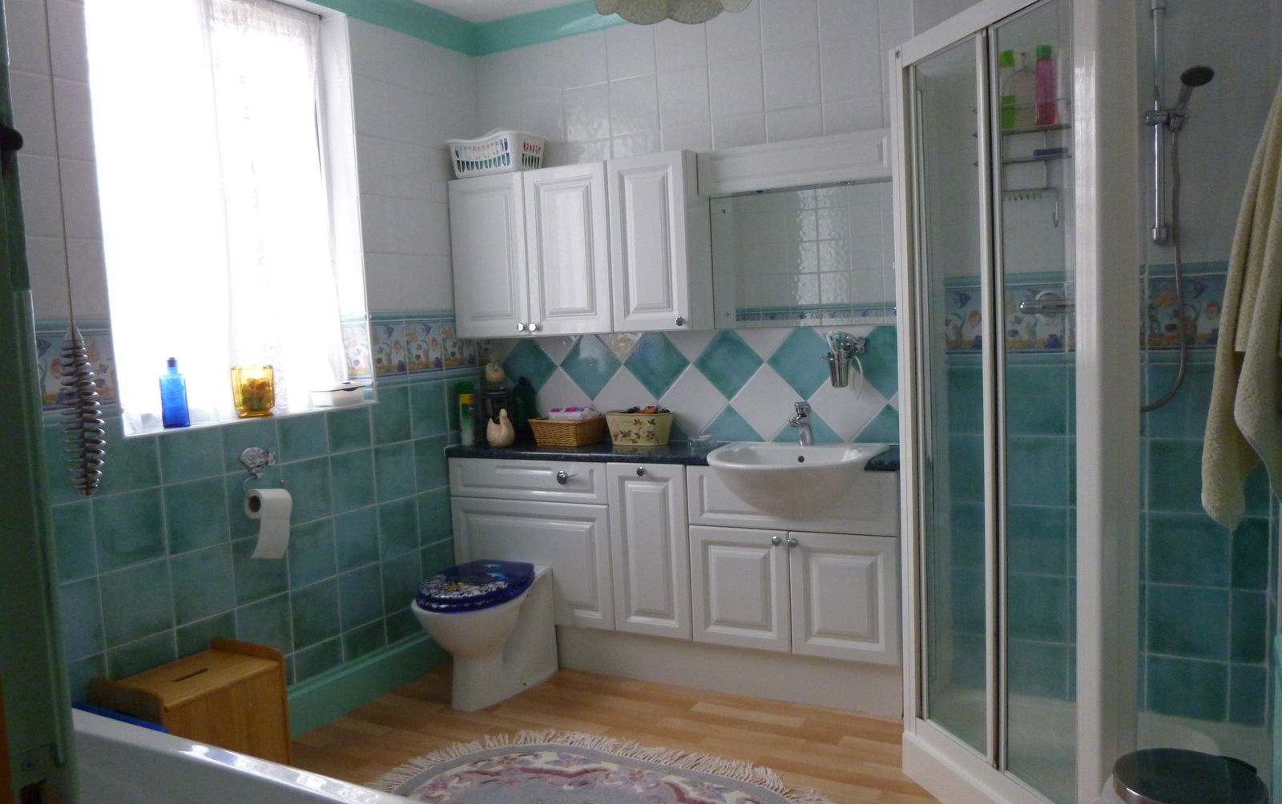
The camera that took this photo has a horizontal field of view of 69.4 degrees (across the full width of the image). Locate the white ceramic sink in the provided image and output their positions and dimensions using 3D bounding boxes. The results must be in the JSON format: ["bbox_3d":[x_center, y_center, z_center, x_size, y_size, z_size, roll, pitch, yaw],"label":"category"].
[{"bbox_3d":[0.452,0.253,2.907,0.545,0.198,0.469,0,5,28],"label":"white ceramic sink"}]

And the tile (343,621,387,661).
[{"bbox_3d":[-0.944,0.812,3.160,0.010,0.094,0.200,0,5,27],"label":"tile"}]

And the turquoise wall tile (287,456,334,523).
[{"bbox_3d":[-1.057,0.281,2.942,0.010,0.200,0.200,0,5,27],"label":"turquoise wall tile"}]

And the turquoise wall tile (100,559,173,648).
[{"bbox_3d":[-1.378,0.553,2.528,0.010,0.200,0.200,0,5,28],"label":"turquoise wall tile"}]

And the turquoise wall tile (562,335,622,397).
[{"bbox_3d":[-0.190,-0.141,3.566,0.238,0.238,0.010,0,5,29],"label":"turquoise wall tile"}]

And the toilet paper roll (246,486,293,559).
[{"bbox_3d":[-1.099,0.356,2.755,0.092,0.207,0.109,0,5,28],"label":"toilet paper roll"}]

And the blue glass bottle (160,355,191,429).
[{"bbox_3d":[-1.303,-0.026,2.595,0.062,0.195,0.047,-7,6,-43],"label":"blue glass bottle"}]

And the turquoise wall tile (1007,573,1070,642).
[{"bbox_3d":[1.137,0.597,2.692,0.193,0.198,0.010,0,5,28],"label":"turquoise wall tile"}]

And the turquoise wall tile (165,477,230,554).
[{"bbox_3d":[-1.238,0.315,2.584,0.010,0.200,0.200,0,5,27],"label":"turquoise wall tile"}]

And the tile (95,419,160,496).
[{"bbox_3d":[-1.337,0.131,2.391,0.010,0.200,0.200,0,5,27],"label":"tile"}]

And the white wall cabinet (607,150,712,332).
[{"bbox_3d":[0.070,-0.555,3.294,0.300,0.605,0.220,0,5,27],"label":"white wall cabinet"}]

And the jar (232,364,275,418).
[{"bbox_3d":[-1.206,-0.030,2.893,0.097,0.156,0.097,0,5,28],"label":"jar"}]

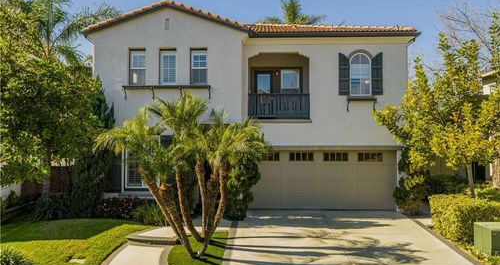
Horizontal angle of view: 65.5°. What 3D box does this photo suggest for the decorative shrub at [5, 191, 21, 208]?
[{"bbox_3d":[-8.250,2.340,13.500,0.520,0.580,0.520,0,0,2],"label":"decorative shrub"}]

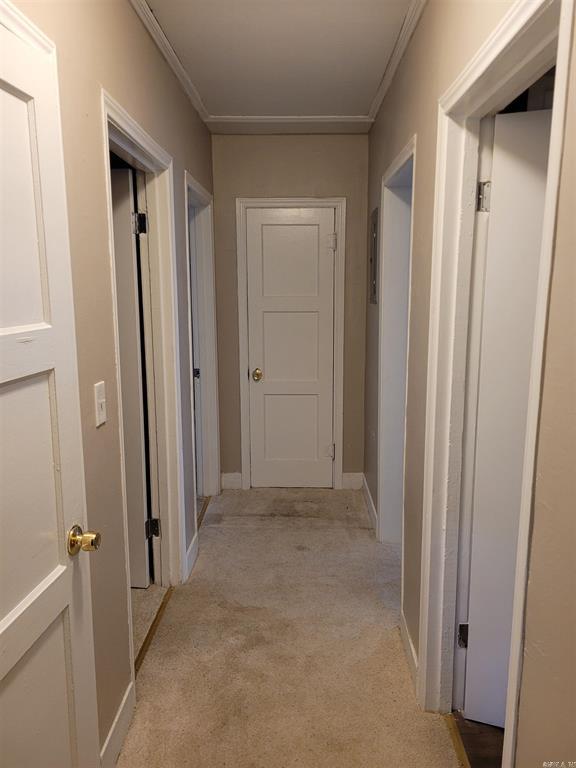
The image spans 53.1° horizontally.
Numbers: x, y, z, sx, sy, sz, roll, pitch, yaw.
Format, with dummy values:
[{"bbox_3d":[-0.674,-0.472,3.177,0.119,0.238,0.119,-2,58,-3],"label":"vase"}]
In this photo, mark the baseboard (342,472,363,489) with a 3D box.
[{"bbox_3d":[0.479,0.728,4.272,0.142,0.121,0.016,0,10,2],"label":"baseboard"}]

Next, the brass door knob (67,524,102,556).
[{"bbox_3d":[-0.508,0.403,1.464,0.064,0.068,0.068,1,10,6],"label":"brass door knob"}]

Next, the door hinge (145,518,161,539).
[{"bbox_3d":[-0.670,0.718,2.853,0.068,0.097,0.030,0,10,2],"label":"door hinge"}]

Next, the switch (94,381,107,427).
[{"bbox_3d":[-0.562,0.062,1.728,0.012,0.122,0.076,0,10,2],"label":"switch"}]

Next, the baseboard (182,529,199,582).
[{"bbox_3d":[-0.522,0.924,3.148,0.016,0.121,0.329,0,10,2],"label":"baseboard"}]

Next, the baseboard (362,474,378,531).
[{"bbox_3d":[0.530,0.801,3.847,0.016,0.121,0.874,0,10,2],"label":"baseboard"}]

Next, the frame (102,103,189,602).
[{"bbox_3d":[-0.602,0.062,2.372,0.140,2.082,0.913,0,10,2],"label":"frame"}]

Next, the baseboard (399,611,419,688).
[{"bbox_3d":[0.489,1.058,2.344,0.016,0.121,0.398,0,10,2],"label":"baseboard"}]

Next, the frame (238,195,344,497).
[{"bbox_3d":[0.028,-0.247,4.162,0.754,2.083,0.110,0,10,2],"label":"frame"}]

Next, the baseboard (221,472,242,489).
[{"bbox_3d":[-0.423,0.727,4.296,0.153,0.121,0.016,0,10,2],"label":"baseboard"}]

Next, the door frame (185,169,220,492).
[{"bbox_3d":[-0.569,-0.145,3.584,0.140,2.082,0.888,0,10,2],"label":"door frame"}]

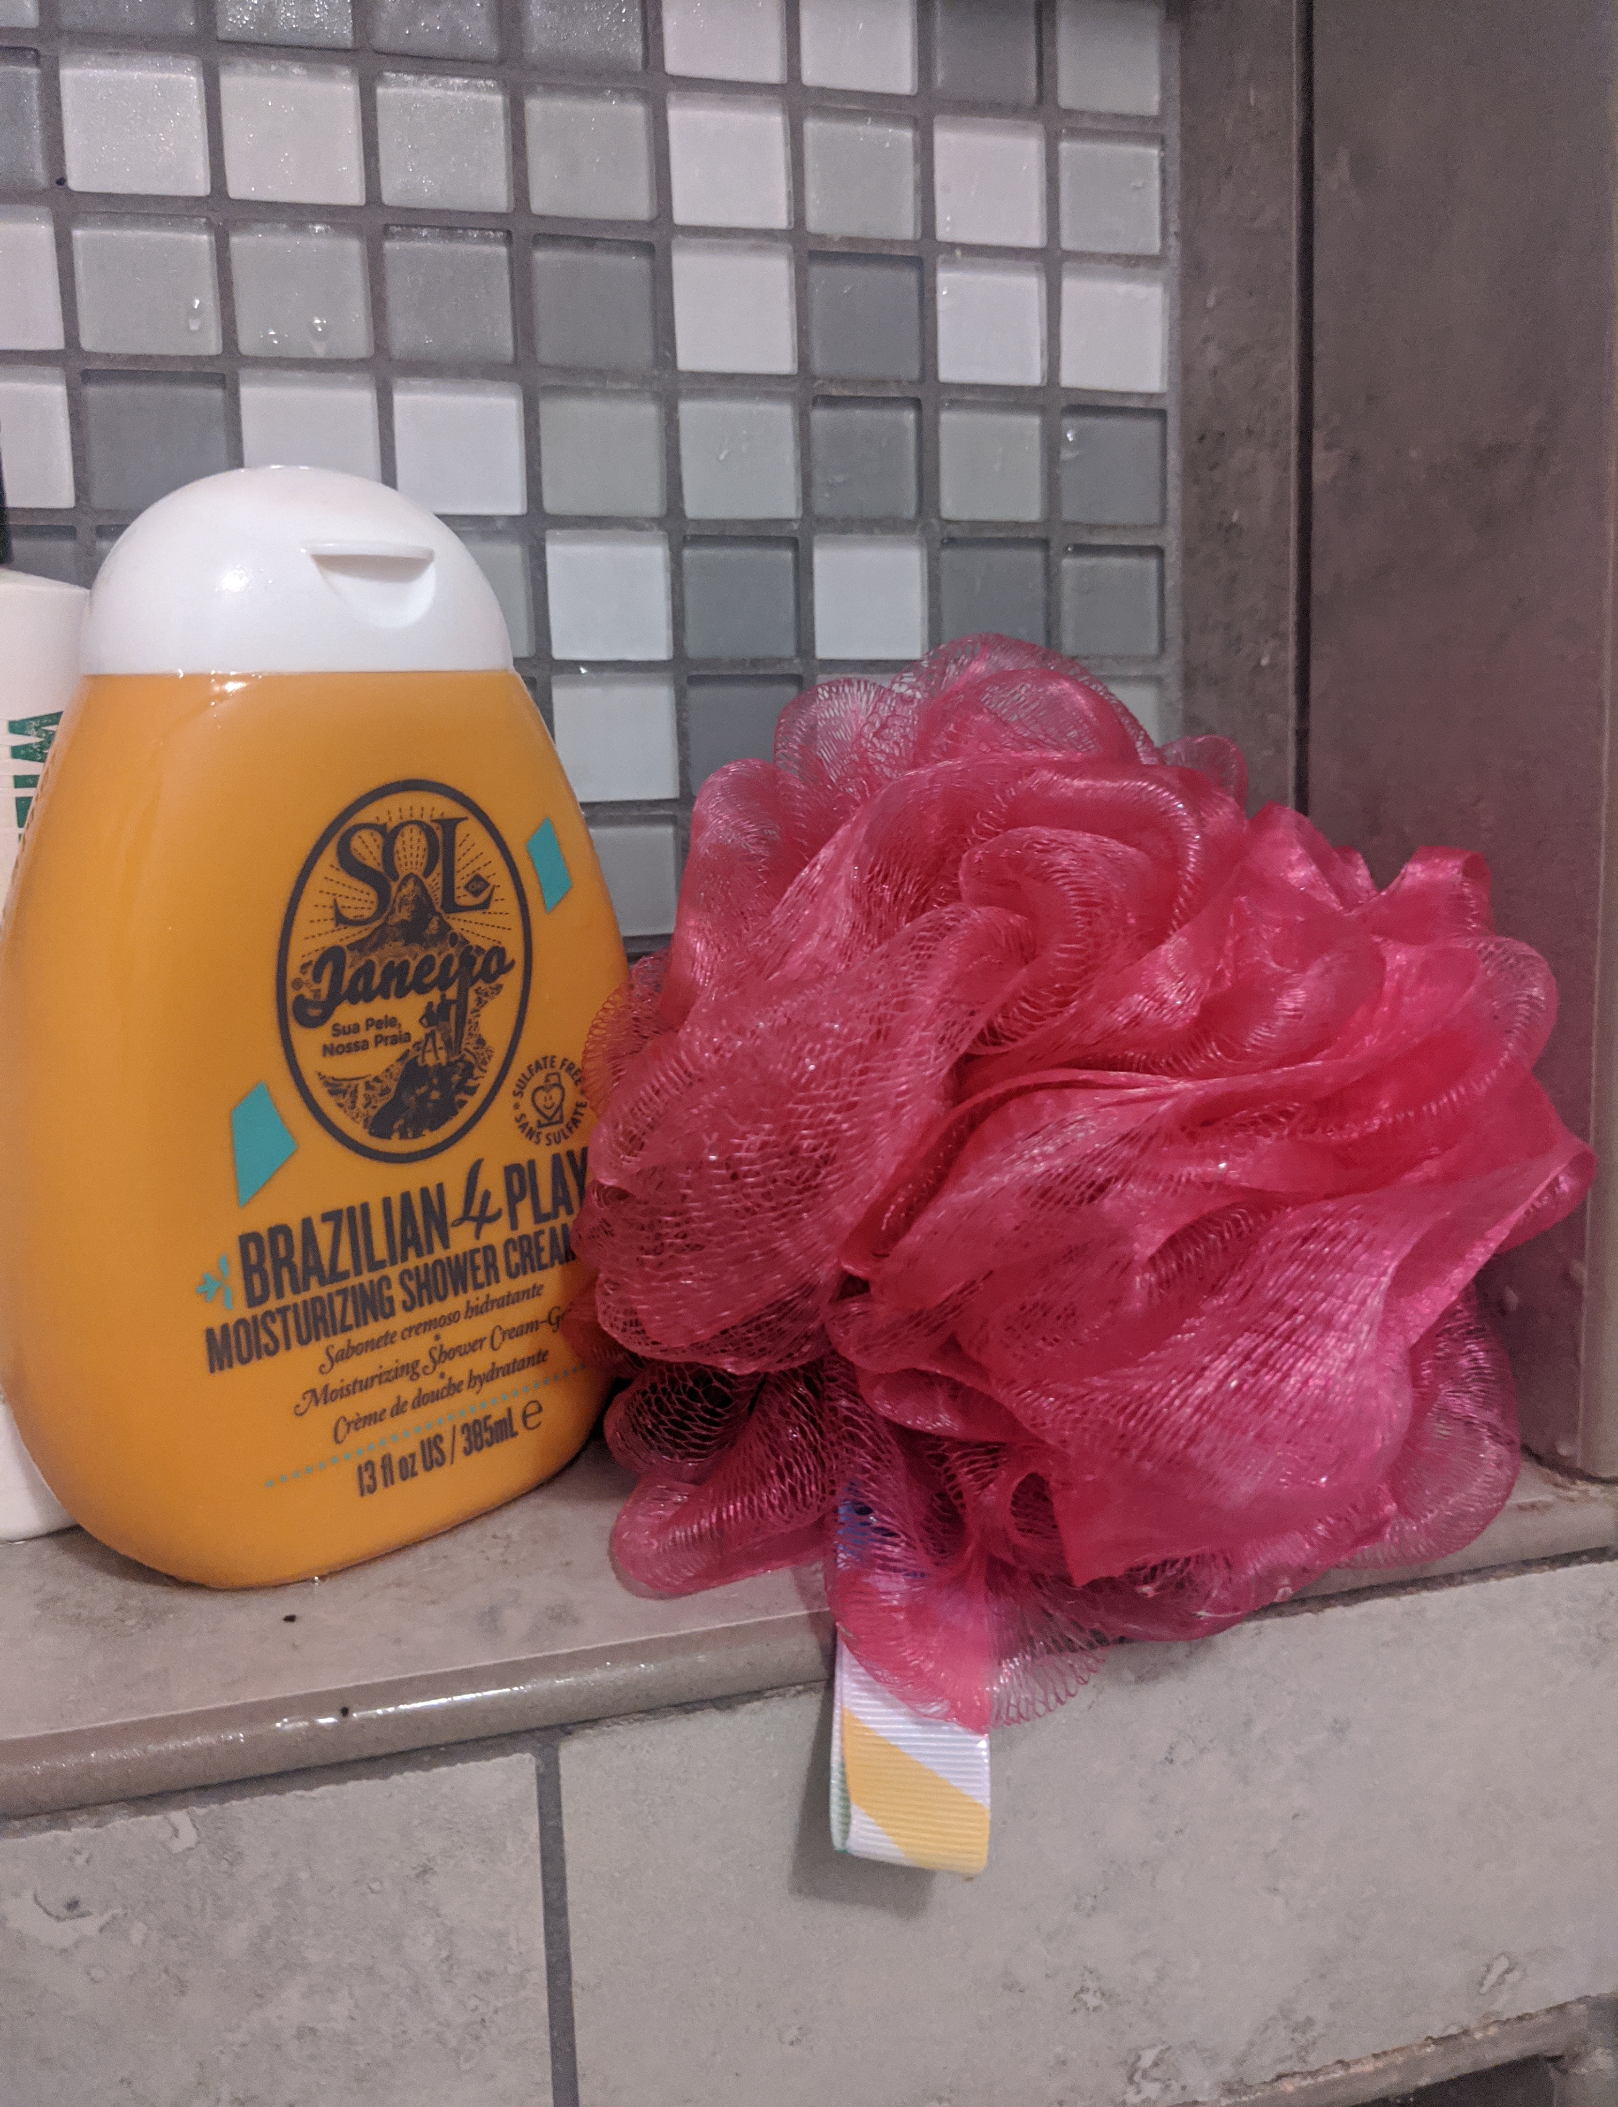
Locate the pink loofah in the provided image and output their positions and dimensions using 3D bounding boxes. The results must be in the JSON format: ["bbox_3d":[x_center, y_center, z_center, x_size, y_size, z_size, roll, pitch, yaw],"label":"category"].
[{"bbox_3d":[0.036,0.018,0.240,0.140,0.146,0.130,-3,7,-13],"label":"pink loofah"}]

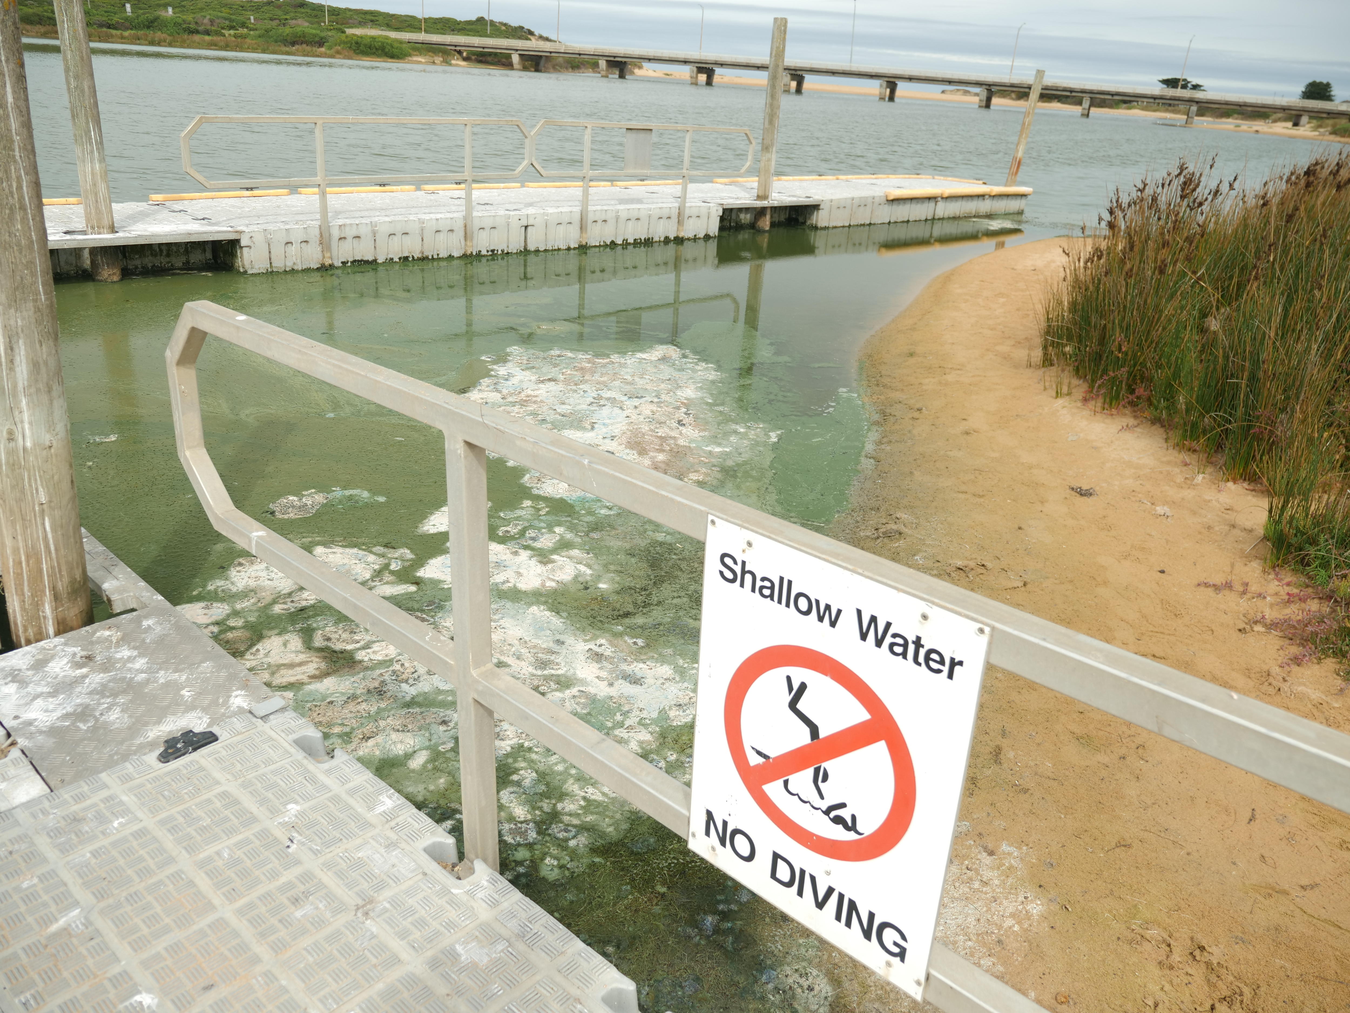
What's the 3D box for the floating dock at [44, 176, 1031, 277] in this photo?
[{"bbox_3d":[-0.136,-3.965,13.426,16.280,0.450,2.090,-18,31,-41],"label":"floating dock"}]

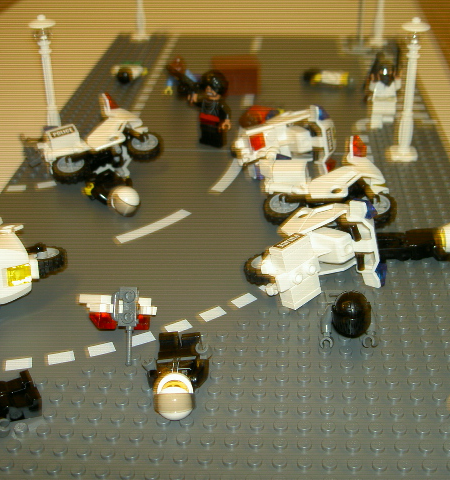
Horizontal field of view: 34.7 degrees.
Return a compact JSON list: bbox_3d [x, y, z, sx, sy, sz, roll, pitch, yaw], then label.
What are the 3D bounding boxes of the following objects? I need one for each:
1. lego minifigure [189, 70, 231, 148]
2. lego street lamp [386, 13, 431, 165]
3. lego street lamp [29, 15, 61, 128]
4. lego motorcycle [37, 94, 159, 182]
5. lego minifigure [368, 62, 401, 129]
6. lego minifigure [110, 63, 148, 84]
[{"bbox_3d":[-0.008,-0.079,0.433,0.024,0.045,0.016,17,36,26],"label":"lego minifigure"},{"bbox_3d":[0.104,-0.084,0.405,0.016,0.080,0.016,0,33,5],"label":"lego street lamp"},{"bbox_3d":[-0.104,-0.093,0.429,0.016,0.080,0.016,3,33,4],"label":"lego street lamp"},{"bbox_3d":[-0.077,-0.064,0.419,0.066,0.038,0.046,-19,45,-27],"label":"lego motorcycle"},{"bbox_3d":[0.101,-0.093,0.460,0.022,0.040,0.015,-4,32,-3],"label":"lego minifigure"},{"bbox_3d":[-0.073,-0.131,0.553,0.025,0.013,0.036,3,31,6],"label":"lego minifigure"}]

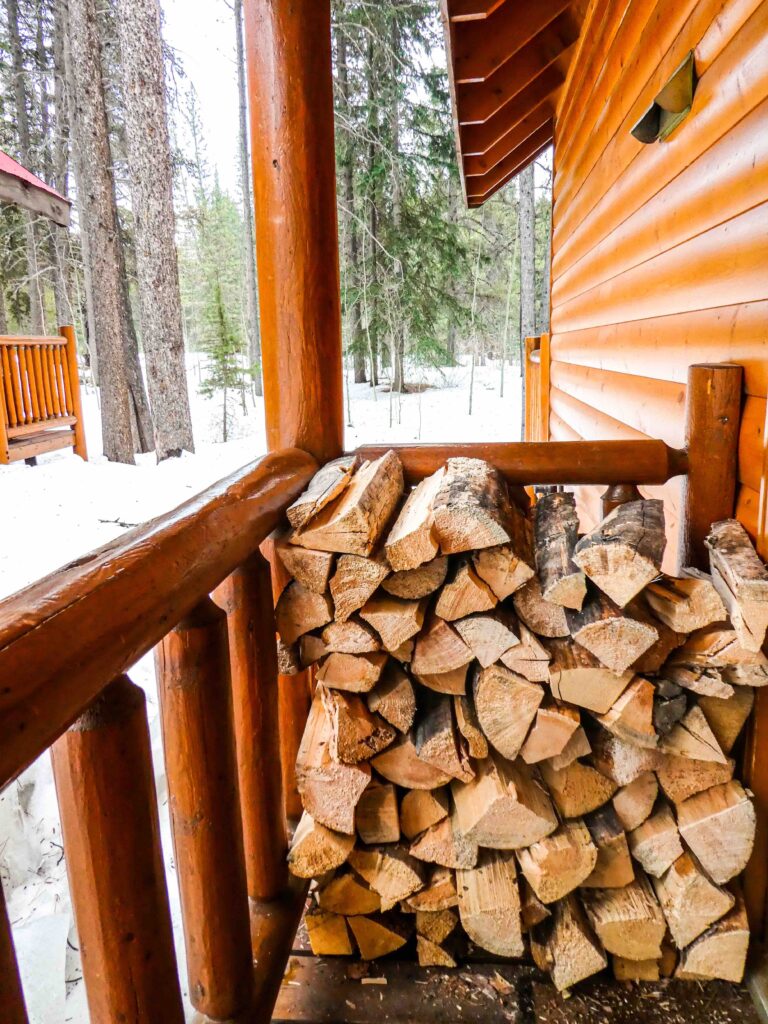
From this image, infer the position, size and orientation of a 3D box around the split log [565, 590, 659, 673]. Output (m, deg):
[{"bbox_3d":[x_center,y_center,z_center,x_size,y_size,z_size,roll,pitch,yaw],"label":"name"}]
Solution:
[{"bbox_3d":[0.375,0.159,1.280,0.132,0.103,0.400,0,13,7],"label":"split log"}]

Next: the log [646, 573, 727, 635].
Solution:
[{"bbox_3d":[0.517,0.106,1.350,0.089,0.089,0.420,0,13,3],"label":"log"}]

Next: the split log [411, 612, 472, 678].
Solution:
[{"bbox_3d":[0.118,0.171,1.316,0.099,0.108,0.380,0,13,7],"label":"split log"}]

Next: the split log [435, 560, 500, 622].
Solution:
[{"bbox_3d":[0.164,0.088,1.333,0.097,0.097,0.380,0,13,9],"label":"split log"}]

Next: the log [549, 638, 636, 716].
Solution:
[{"bbox_3d":[0.378,0.255,1.403,0.139,0.088,0.420,0,13,7],"label":"log"}]

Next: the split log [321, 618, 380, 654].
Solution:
[{"bbox_3d":[-0.030,0.170,1.436,0.102,0.061,0.420,0,13,7],"label":"split log"}]

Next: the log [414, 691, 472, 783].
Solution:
[{"bbox_3d":[0.117,0.373,1.395,0.100,0.102,0.380,-1,13,4],"label":"log"}]

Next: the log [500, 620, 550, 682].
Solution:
[{"bbox_3d":[0.269,0.209,1.417,0.086,0.077,0.420,0,13,7],"label":"log"}]

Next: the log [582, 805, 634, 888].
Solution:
[{"bbox_3d":[0.394,0.541,1.364,0.093,0.099,0.380,0,13,7],"label":"log"}]

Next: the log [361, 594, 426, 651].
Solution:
[{"bbox_3d":[0.042,0.149,1.363,0.106,0.087,0.380,0,13,9],"label":"log"}]

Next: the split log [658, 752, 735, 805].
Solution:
[{"bbox_3d":[0.527,0.386,1.343,0.119,0.096,0.400,0,13,7],"label":"split log"}]

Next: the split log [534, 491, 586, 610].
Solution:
[{"bbox_3d":[0.313,0.063,1.260,0.080,0.068,0.373,1,19,11],"label":"split log"}]

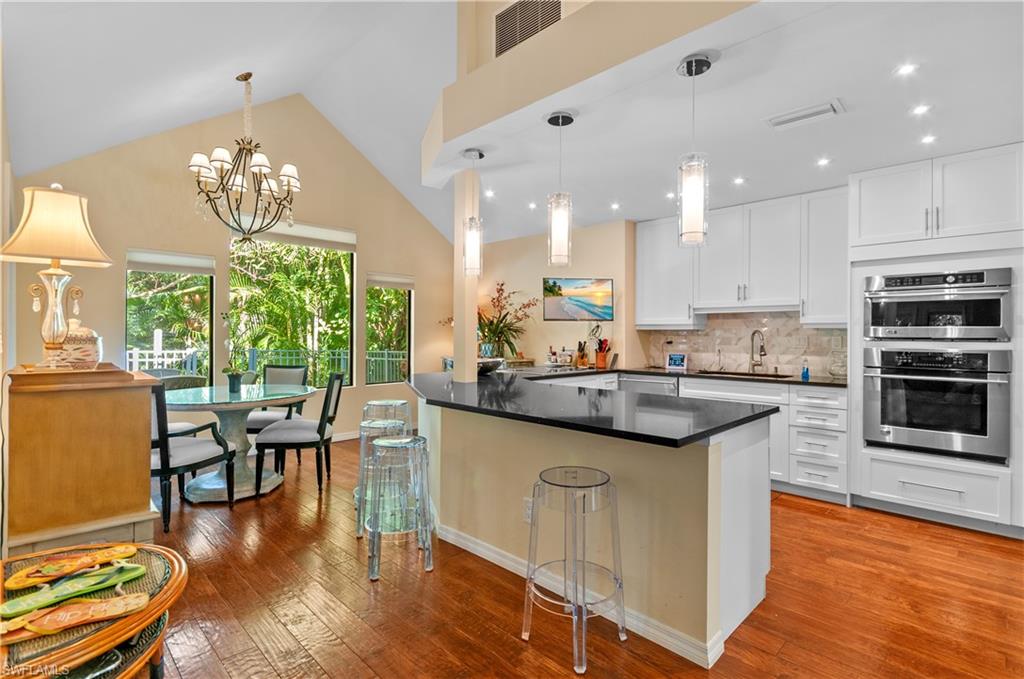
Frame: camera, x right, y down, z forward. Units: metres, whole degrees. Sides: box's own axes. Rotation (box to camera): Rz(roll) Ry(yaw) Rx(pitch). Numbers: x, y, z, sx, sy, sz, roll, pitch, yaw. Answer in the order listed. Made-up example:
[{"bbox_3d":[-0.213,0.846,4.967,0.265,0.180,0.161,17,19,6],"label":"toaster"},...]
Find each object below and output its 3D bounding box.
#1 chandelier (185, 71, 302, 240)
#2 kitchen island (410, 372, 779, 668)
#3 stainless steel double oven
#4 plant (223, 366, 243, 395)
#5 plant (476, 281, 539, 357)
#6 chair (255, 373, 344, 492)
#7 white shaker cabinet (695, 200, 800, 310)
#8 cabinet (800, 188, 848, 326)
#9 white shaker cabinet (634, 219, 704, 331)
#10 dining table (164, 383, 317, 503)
[{"bbox_3d":[-2.200,-1.455,3.905,0.880,1.320,0.880,1,0,44],"label":"chandelier"},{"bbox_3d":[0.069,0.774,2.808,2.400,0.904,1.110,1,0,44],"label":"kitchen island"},{"bbox_3d":[3.013,0.170,3.436,0.741,1.233,0.580,1,0,45],"label":"stainless steel double oven"},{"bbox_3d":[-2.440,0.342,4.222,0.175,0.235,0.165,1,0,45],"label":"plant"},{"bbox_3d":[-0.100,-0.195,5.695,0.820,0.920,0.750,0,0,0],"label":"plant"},{"bbox_3d":[-1.722,0.743,3.956,0.600,0.930,0.500,0,0,-8],"label":"chair"},{"bbox_3d":[2.211,-0.730,4.477,0.905,0.965,0.330,1,0,44],"label":"white shaker cabinet"},{"bbox_3d":[2.675,-0.650,4.026,0.385,1.115,0.330,1,0,44],"label":"cabinet"},{"bbox_3d":[1.657,-0.666,5.021,0.609,1.119,0.340,1,0,45],"label":"white shaker cabinet"},{"bbox_3d":[-2.287,0.821,3.928,1.300,0.765,1.300,1,0,44],"label":"dining table"}]

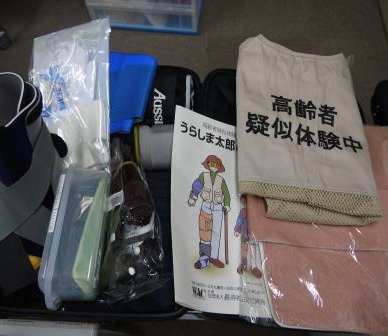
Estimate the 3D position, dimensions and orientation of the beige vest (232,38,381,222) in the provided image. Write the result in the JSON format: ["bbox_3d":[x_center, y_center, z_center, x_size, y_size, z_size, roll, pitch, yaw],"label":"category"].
[{"bbox_3d":[0.222,-0.087,0.748,0.272,0.060,0.402,5,70,-2],"label":"beige vest"}]

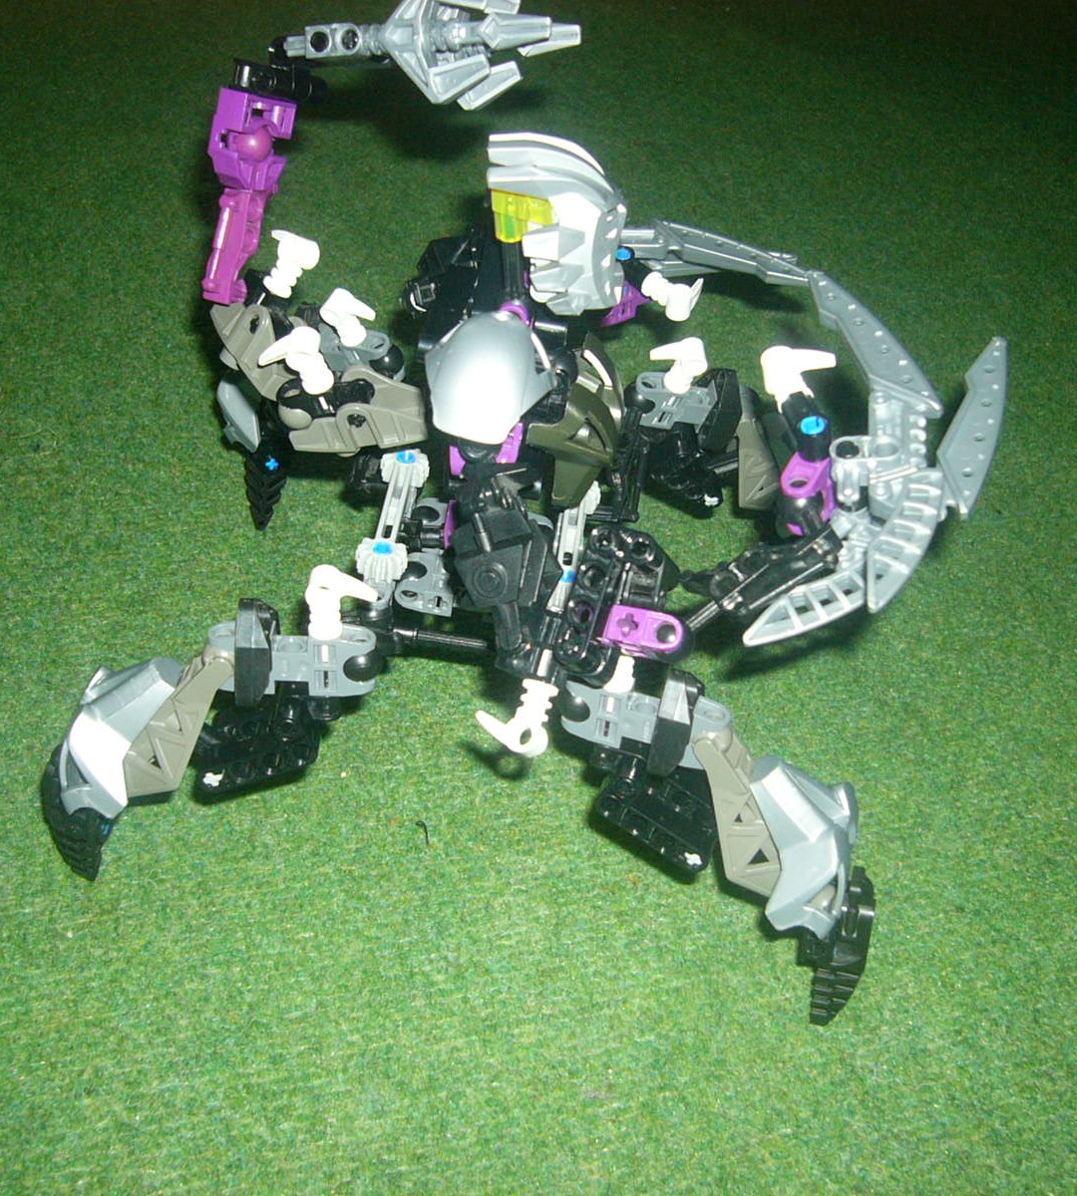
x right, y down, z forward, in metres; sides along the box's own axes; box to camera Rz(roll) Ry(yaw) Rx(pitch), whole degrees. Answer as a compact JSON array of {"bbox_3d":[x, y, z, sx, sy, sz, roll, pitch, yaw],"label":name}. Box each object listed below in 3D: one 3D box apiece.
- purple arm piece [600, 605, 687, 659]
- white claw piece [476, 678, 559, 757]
[{"bbox_3d":[0.023,0.007,0.337,0.017,0.013,0.007,11,82,11],"label":"purple arm piece"},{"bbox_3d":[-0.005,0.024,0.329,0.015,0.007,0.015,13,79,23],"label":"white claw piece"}]

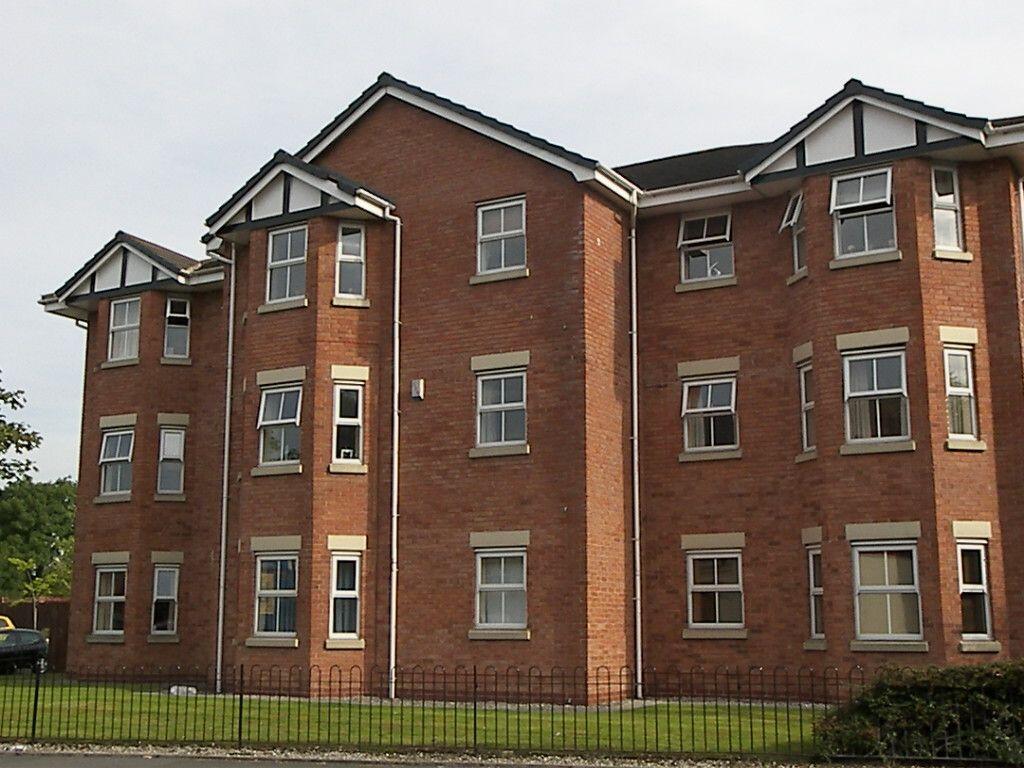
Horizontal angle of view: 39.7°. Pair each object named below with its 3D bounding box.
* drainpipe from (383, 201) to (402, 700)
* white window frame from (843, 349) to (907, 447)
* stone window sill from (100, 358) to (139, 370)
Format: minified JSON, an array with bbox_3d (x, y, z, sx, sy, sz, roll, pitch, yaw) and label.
[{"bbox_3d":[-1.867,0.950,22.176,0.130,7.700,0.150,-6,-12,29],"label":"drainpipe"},{"bbox_3d":[5.129,0.177,19.956,0.910,1.295,0.090,-6,-12,30],"label":"white window frame"},{"bbox_3d":[-7.680,-0.405,28.044,1.020,0.140,0.120,-6,-11,30],"label":"stone window sill"}]

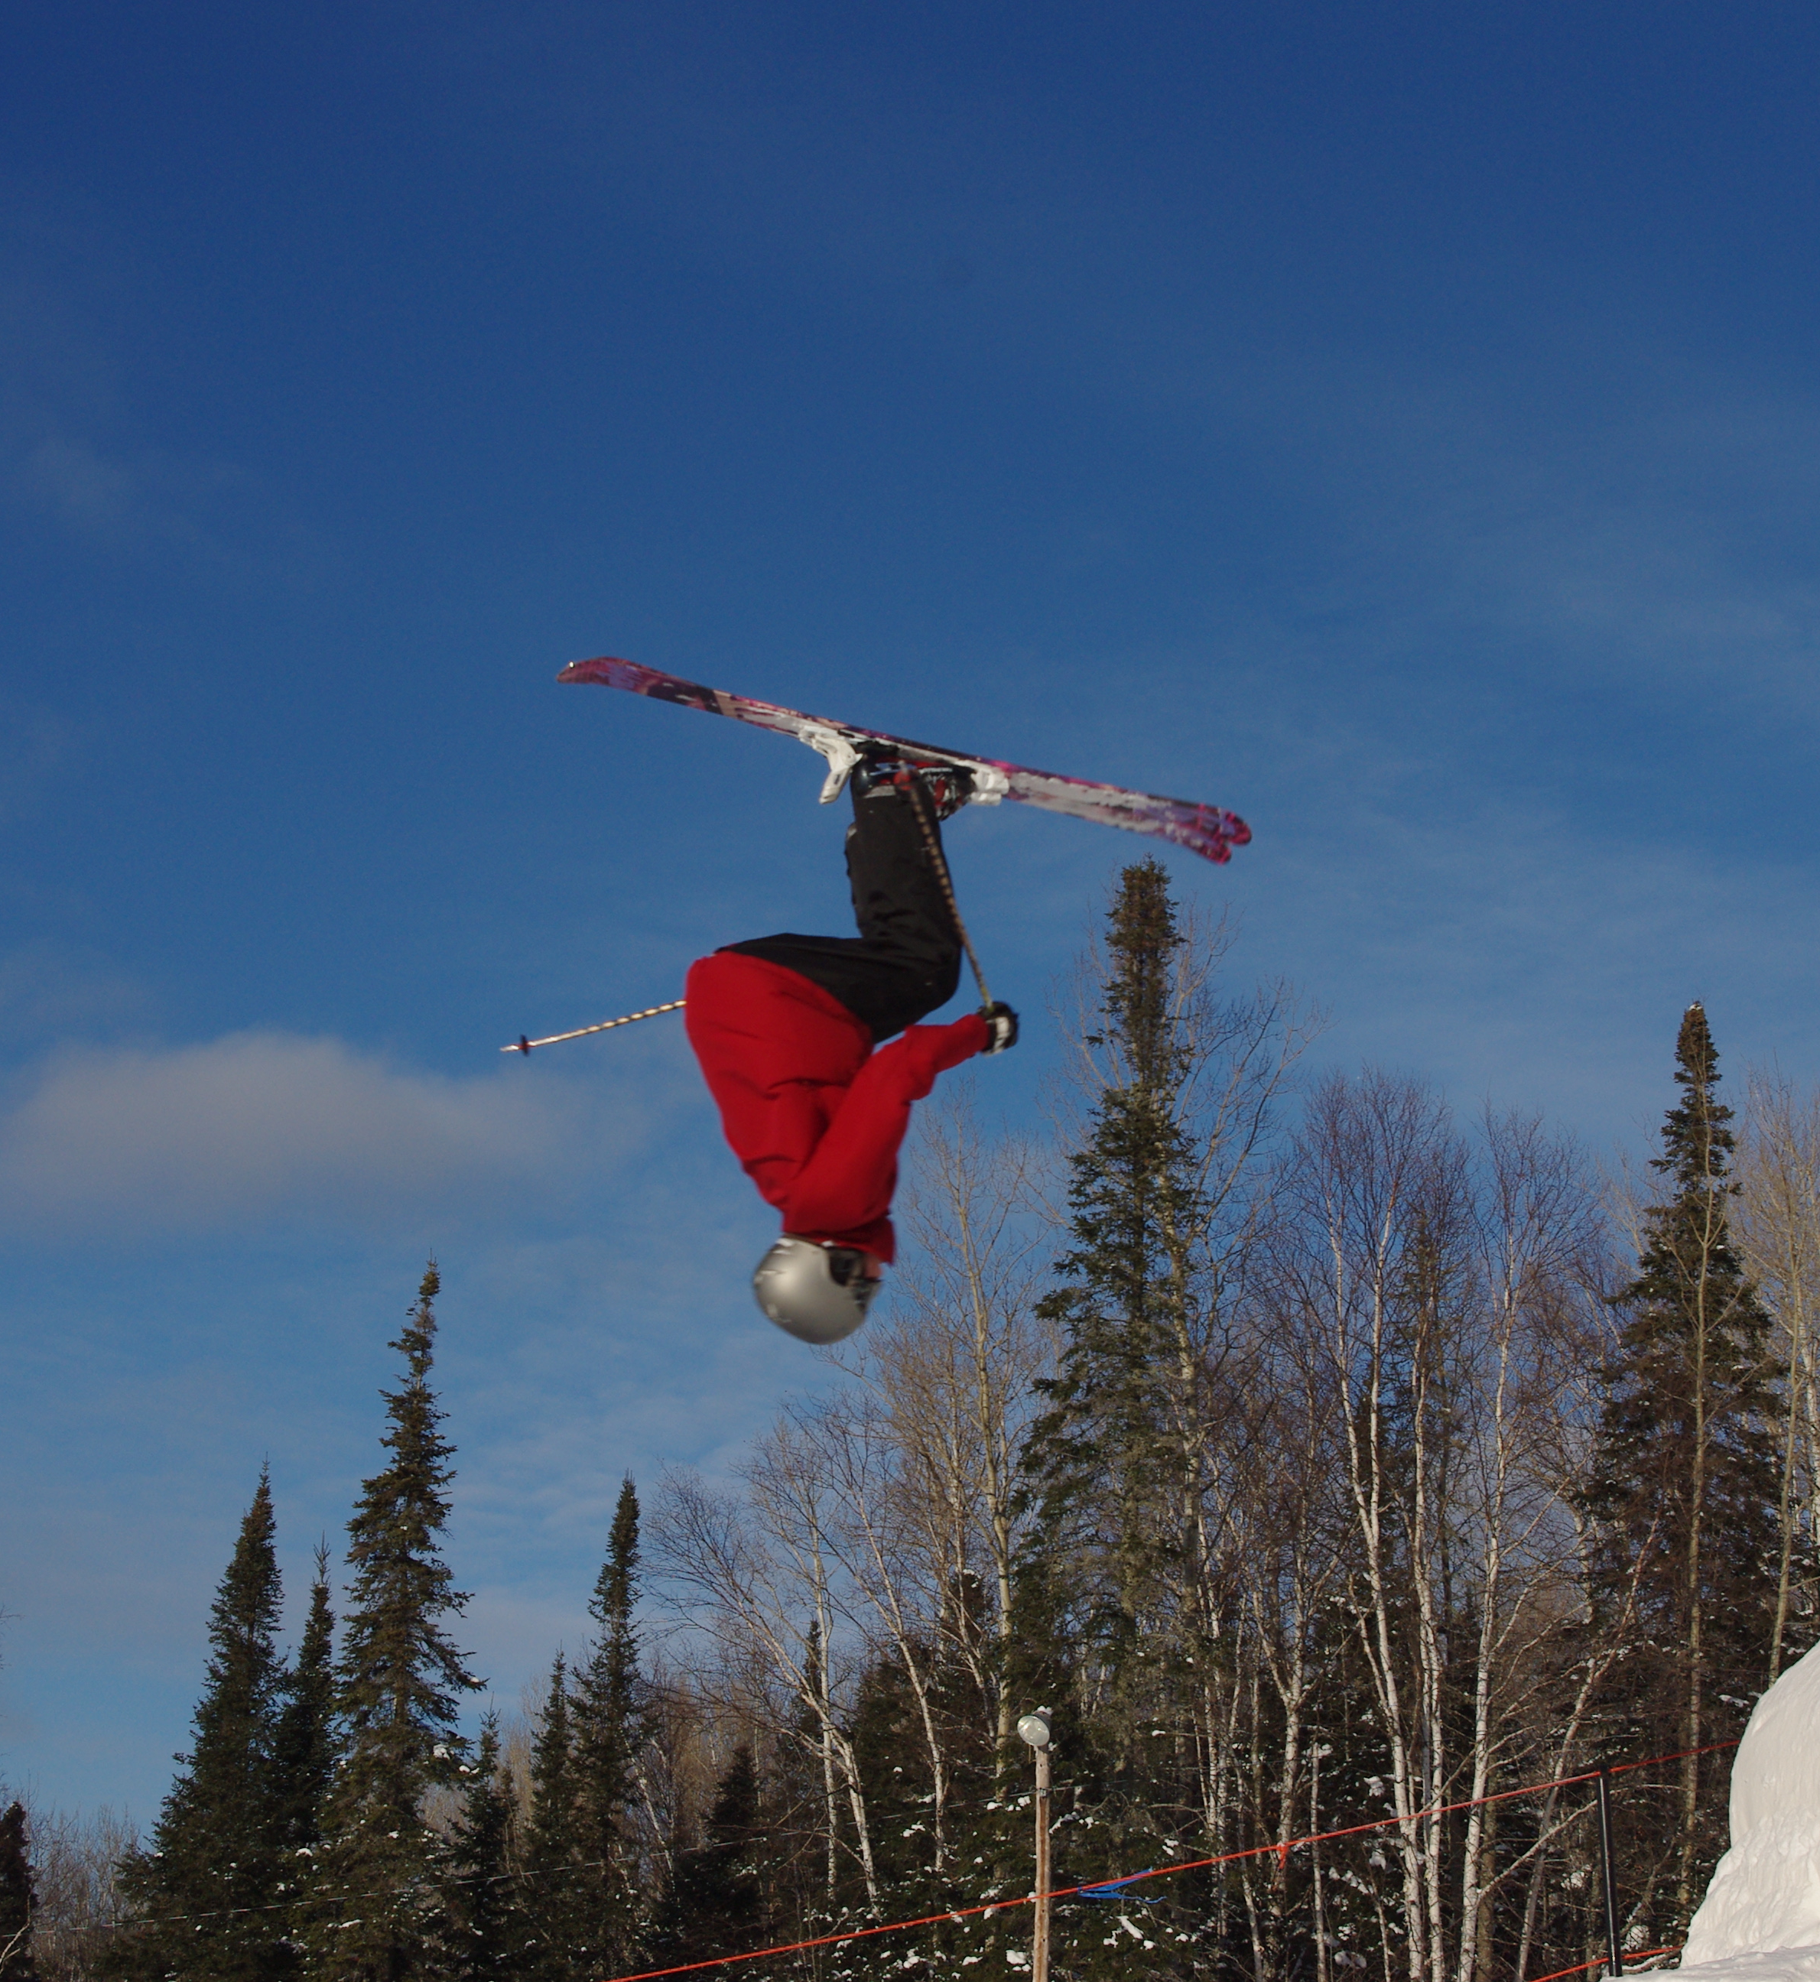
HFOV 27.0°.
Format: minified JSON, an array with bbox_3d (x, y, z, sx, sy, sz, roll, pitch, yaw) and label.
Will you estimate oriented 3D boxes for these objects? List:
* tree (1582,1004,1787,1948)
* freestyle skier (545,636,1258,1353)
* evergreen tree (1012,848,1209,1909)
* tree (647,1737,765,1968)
[{"bbox_3d":[8.010,5.012,39.000,2.290,9.990,2.290,1,-13,0],"label":"tree"},{"bbox_3d":[-0.173,0.085,8.700,1.660,1.420,0.720,15,0,0],"label":"freestyle skier"},{"bbox_3d":[2.267,4.372,41.000,2.400,12.000,2.400,1,-13,0],"label":"evergreen tree"},{"bbox_3d":[-2.339,10.966,47.000,1.720,3.210,1.720,1,-13,0],"label":"tree"}]

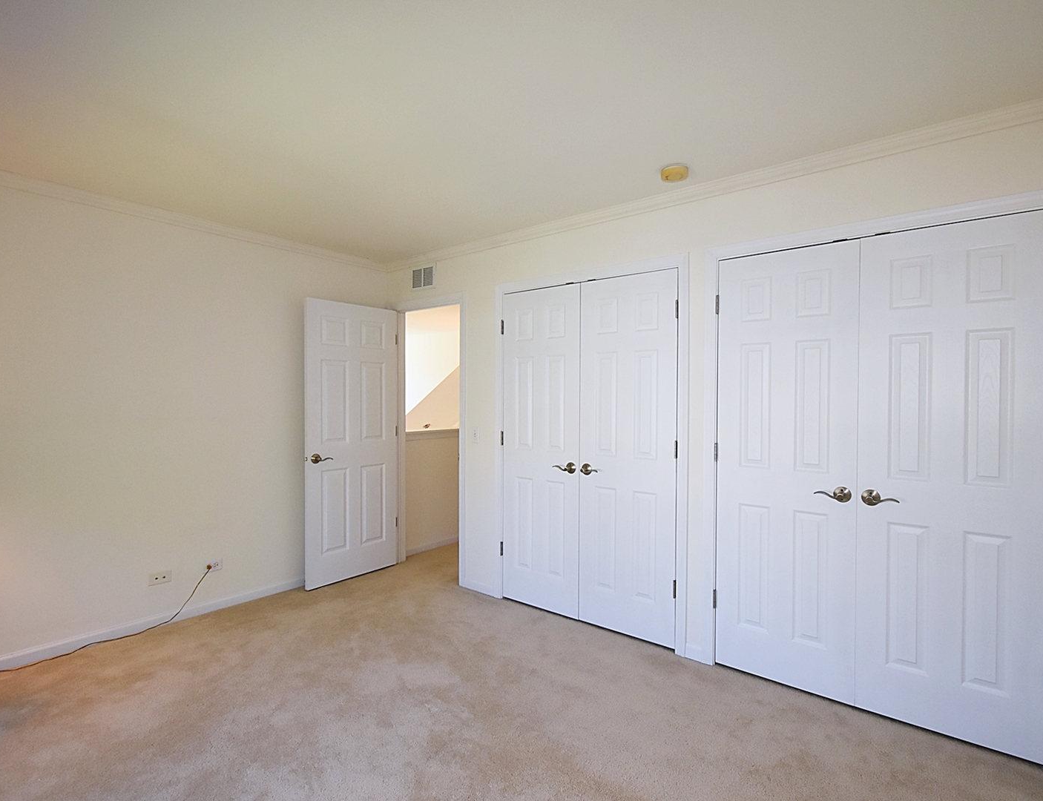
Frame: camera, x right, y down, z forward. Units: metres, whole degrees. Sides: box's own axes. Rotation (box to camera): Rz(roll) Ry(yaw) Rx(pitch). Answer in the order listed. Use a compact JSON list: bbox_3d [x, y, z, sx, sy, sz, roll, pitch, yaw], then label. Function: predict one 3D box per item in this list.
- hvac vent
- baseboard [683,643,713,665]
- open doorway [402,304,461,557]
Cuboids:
[{"bbox_3d":[-0.763,-0.956,3.883,0.290,0.190,0.025,1,1,37],"label":"hvac vent"},{"bbox_3d":[0.926,1.327,2.623,0.135,0.085,0.020,1,1,37],"label":"baseboard"},{"bbox_3d":[-0.701,0.318,3.905,0.690,2.050,0.130,1,1,37],"label":"open doorway"}]

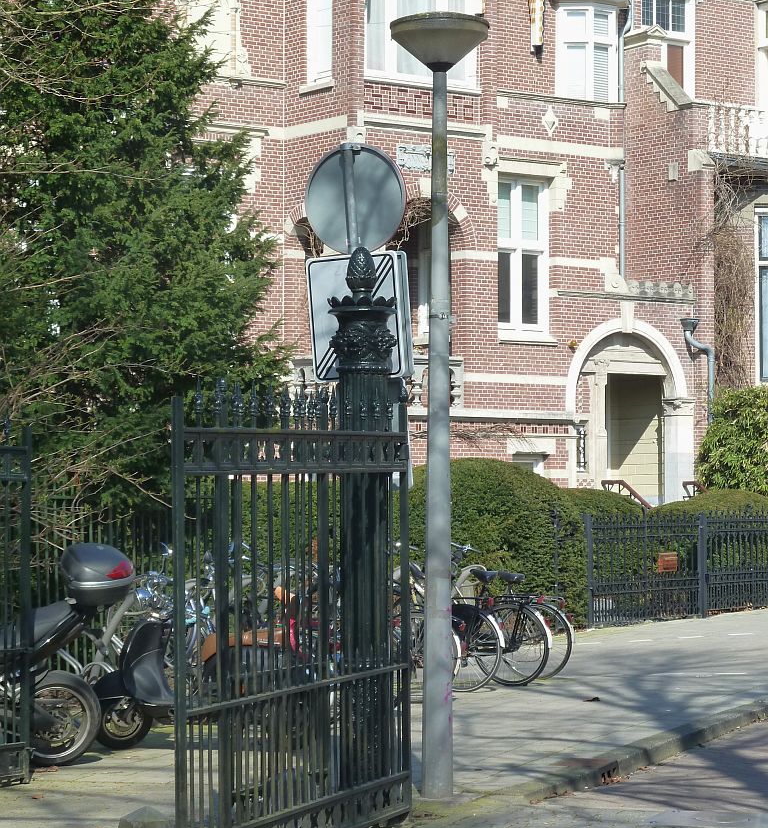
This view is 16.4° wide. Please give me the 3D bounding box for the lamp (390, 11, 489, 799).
[{"bbox_3d":[0.299,-0.060,14.799,0.540,4.330,0.540,0,-2,0],"label":"lamp"}]

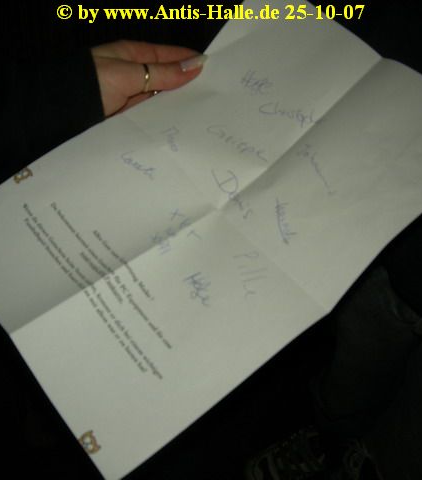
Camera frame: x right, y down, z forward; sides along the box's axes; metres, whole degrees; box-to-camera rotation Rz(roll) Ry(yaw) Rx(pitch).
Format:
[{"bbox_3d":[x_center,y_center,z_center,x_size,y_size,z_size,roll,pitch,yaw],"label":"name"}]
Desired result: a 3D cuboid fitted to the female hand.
[{"bbox_3d":[-0.042,-0.114,0.490,0.108,0.052,0.066,-11,54,-10],"label":"female hand"}]

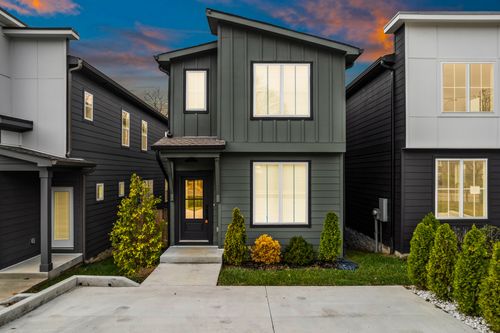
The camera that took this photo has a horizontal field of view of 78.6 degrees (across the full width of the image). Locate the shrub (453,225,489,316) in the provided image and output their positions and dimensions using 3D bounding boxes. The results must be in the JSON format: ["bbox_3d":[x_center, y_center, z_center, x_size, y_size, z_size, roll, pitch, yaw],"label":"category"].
[{"bbox_3d":[3.630,1.680,5.030,0.620,1.450,0.600,0,-1,-1],"label":"shrub"}]

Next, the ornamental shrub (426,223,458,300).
[{"bbox_3d":[3.620,1.760,5.750,0.640,1.410,0.640,0,-1,-1],"label":"ornamental shrub"}]

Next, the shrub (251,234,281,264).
[{"bbox_3d":[0.450,2.270,8.350,0.800,0.800,0.780,0,-1,-1],"label":"shrub"}]

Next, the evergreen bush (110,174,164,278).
[{"bbox_3d":[-2.700,1.430,7.350,1.280,2.420,1.250,0,-1,-1],"label":"evergreen bush"}]

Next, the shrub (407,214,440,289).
[{"bbox_3d":[3.620,1.860,6.420,0.680,1.420,0.680,0,-1,-1],"label":"shrub"}]

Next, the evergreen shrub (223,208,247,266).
[{"bbox_3d":[-0.370,1.920,8.320,0.660,1.530,0.660,0,-1,-1],"label":"evergreen shrub"}]

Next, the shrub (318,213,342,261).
[{"bbox_3d":[2.200,1.950,8.420,0.620,1.380,0.620,0,-1,-1],"label":"shrub"}]

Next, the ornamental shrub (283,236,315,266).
[{"bbox_3d":[1.340,2.310,8.350,0.800,0.800,0.780,0,-1,-1],"label":"ornamental shrub"}]

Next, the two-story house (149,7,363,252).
[{"bbox_3d":[0.050,-0.740,13.700,5.900,6.900,10.800,0,-1,-1],"label":"two-story house"}]

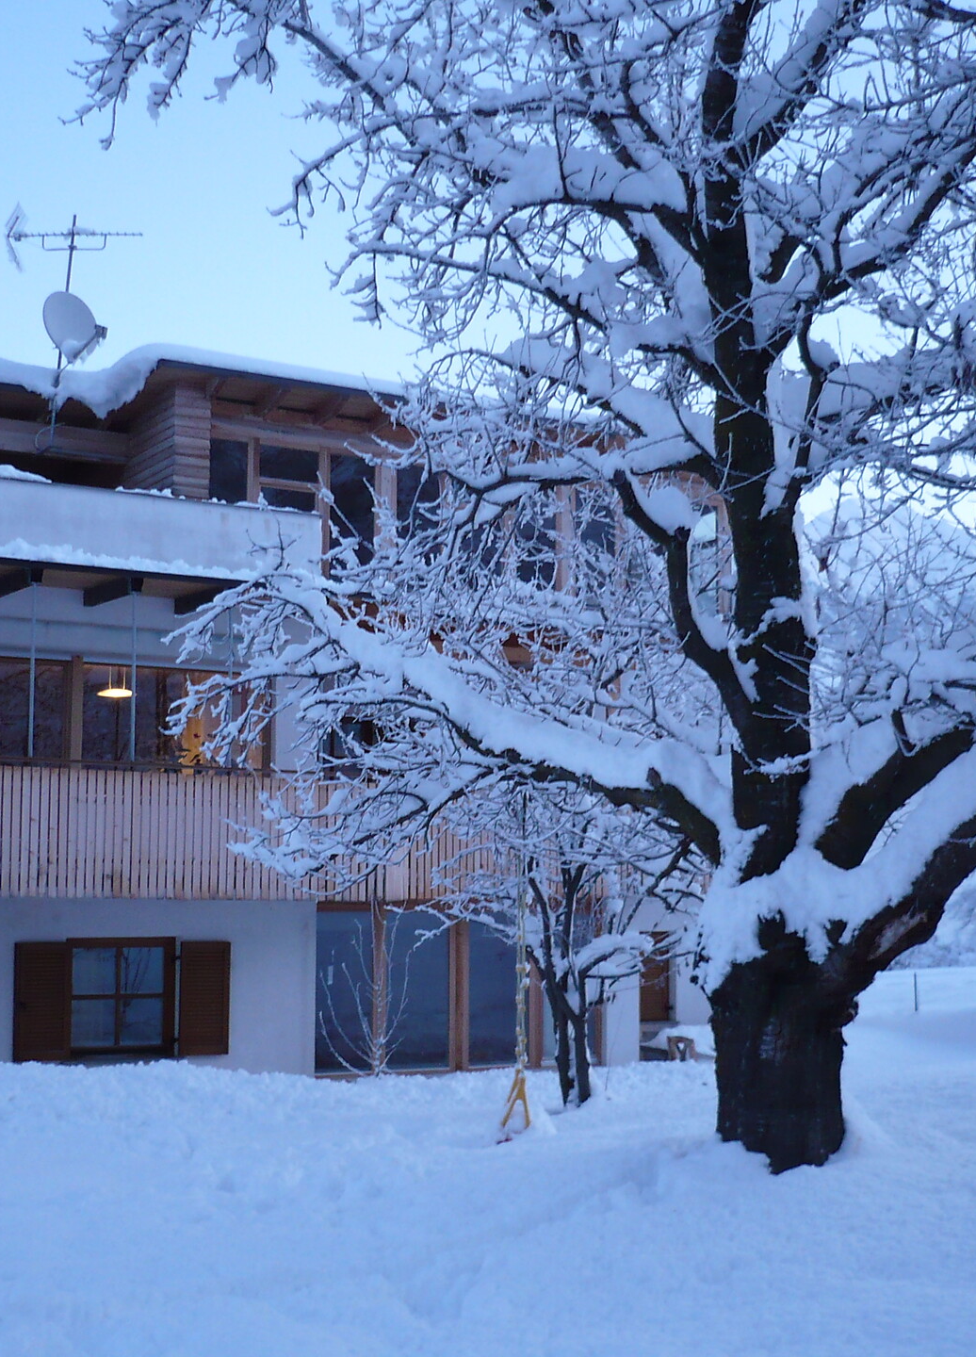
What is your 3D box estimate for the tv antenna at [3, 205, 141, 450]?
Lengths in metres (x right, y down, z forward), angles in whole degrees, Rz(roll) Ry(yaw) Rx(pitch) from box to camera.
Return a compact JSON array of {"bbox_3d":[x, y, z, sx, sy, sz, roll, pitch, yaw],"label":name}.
[{"bbox_3d":[-4.763,-4.037,21.002,1.450,2.880,0.850,-3,-8,18],"label":"tv antenna"}]

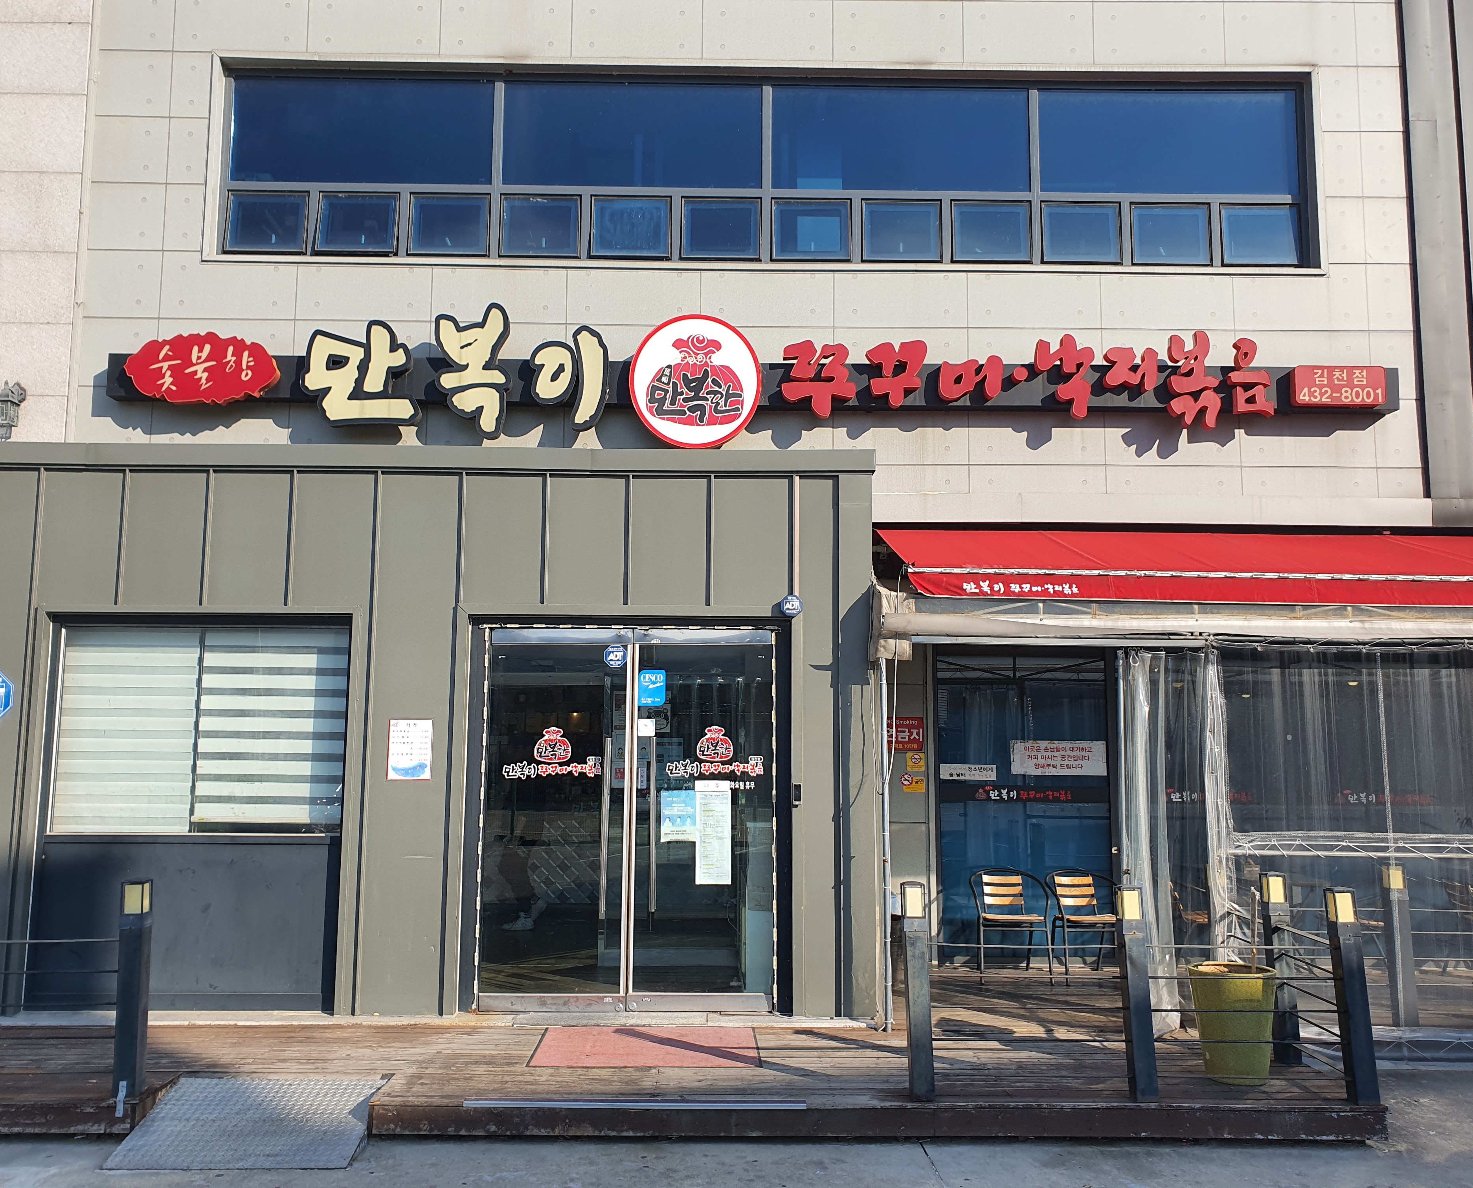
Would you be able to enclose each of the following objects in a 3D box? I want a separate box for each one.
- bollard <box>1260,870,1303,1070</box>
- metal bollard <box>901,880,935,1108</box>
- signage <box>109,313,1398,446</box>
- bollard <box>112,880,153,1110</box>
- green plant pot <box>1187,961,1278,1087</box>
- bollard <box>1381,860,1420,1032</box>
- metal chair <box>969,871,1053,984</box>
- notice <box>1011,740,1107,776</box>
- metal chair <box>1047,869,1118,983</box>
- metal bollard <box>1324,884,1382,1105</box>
[{"bbox_3d":[2.904,1.987,6.340,0.105,0.978,0.105,-2,-6,-1],"label":"bollard"},{"bbox_3d":[0.863,1.883,5.671,0.105,1.000,0.105,-2,-6,-1],"label":"metal bollard"},{"bbox_3d":[0.150,-1.518,8.591,9.267,1.012,0.270,1,-7,-1],"label":"signage"},{"bbox_3d":[-2.834,1.853,5.599,0.105,0.984,0.105,-1,-6,-1],"label":"bollard"},{"bbox_3d":[2.530,2.172,6.039,0.457,0.535,0.457,0,-7,0],"label":"green plant pot"},{"bbox_3d":[3.994,2.110,7.161,0.105,0.938,0.105,-1,-7,-1],"label":"bollard"},{"bbox_3d":[1.943,2.352,8.459,0.525,0.717,0.560,0,-7,1],"label":"metal chair"},{"bbox_3d":[2.438,1.244,8.984,0.721,0.246,0.010,1,-7,-1],"label":"notice"},{"bbox_3d":[2.507,2.357,8.464,0.525,0.717,0.560,1,-7,-4],"label":"metal chair"},{"bbox_3d":[2.945,1.908,5.683,0.105,0.988,0.105,-3,-6,-1],"label":"metal bollard"}]

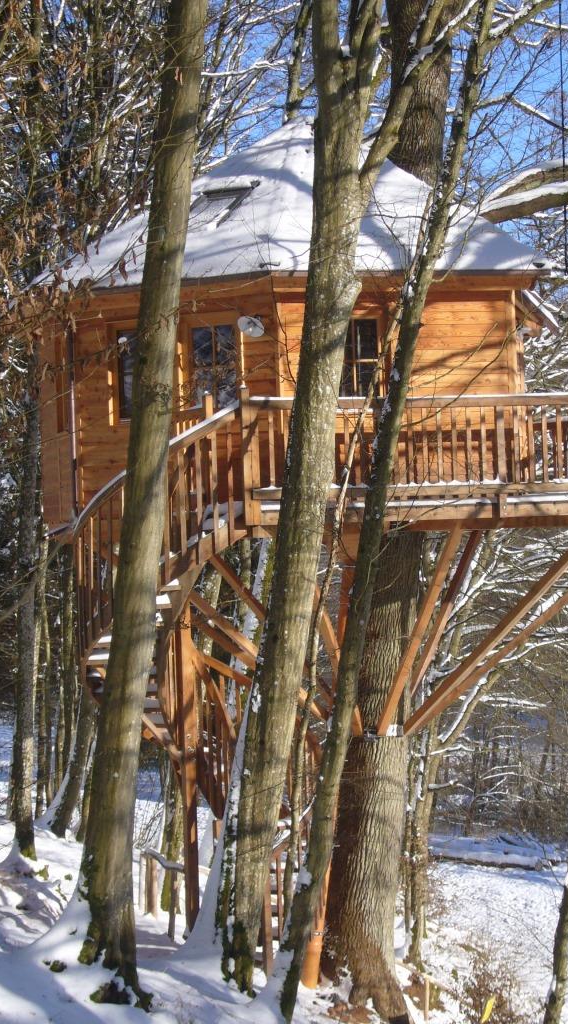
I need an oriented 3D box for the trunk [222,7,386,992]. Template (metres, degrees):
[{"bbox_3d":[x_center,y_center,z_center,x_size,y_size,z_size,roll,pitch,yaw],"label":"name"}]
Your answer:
[{"bbox_3d":[0.122,-0.085,16.000,0.650,7.400,0.550,5,0,0],"label":"trunk"}]

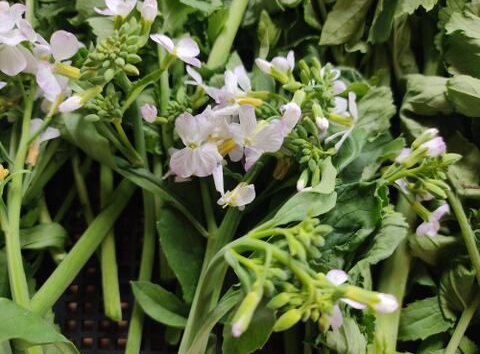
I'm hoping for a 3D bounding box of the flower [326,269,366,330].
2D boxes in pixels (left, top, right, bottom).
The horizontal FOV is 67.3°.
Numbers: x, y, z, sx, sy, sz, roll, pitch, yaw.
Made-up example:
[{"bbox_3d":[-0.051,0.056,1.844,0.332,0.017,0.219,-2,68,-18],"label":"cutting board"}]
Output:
[{"bbox_3d":[0.051,0.058,0.172,0.018,0.027,0.017,0,15,-37],"label":"flower"}]

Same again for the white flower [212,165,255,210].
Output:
[{"bbox_3d":[-0.004,0.006,0.197,0.022,0.021,0.018,57,47,-16],"label":"white flower"}]

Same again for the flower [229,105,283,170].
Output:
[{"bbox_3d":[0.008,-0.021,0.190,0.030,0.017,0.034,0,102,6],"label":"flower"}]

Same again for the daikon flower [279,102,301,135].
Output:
[{"bbox_3d":[0.026,-0.031,0.190,0.011,0.011,0.018,19,69,8],"label":"daikon flower"}]

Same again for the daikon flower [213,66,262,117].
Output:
[{"bbox_3d":[-0.002,-0.047,0.200,0.024,0.015,0.027,-11,71,15],"label":"daikon flower"}]

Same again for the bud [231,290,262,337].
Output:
[{"bbox_3d":[0.003,0.065,0.170,0.008,0.008,0.023,27,81,0],"label":"bud"}]

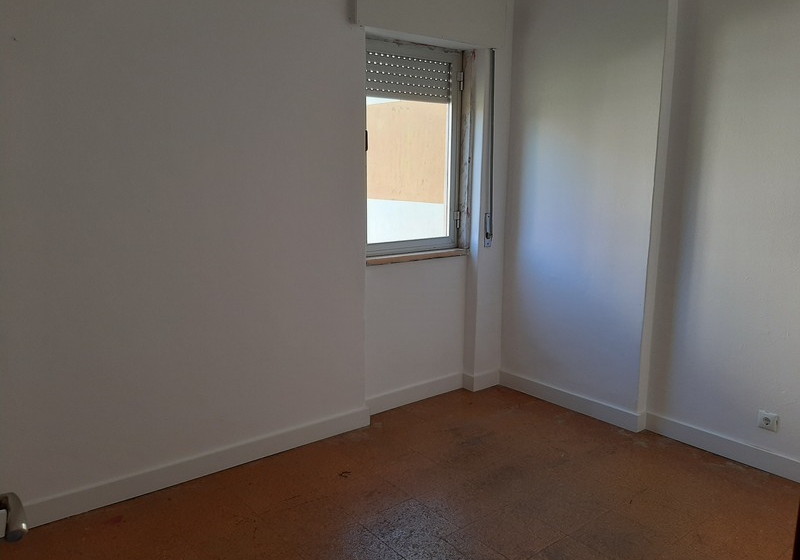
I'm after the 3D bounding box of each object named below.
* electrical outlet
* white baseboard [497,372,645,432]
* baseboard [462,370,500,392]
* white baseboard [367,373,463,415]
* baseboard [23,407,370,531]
[{"bbox_3d":[1.766,0.679,2.996,0.016,0.082,0.081,-8,13,-38],"label":"electrical outlet"},{"bbox_3d":[0.999,0.729,3.840,0.016,0.102,1.008,-8,13,-38],"label":"white baseboard"},{"bbox_3d":[0.548,0.666,4.182,0.245,0.102,0.102,-8,13,-38],"label":"baseboard"},{"bbox_3d":[0.088,0.715,3.891,0.842,0.104,0.016,-8,13,-38],"label":"white baseboard"},{"bbox_3d":[-0.861,0.868,3.014,1.747,0.104,0.016,-8,13,-38],"label":"baseboard"}]

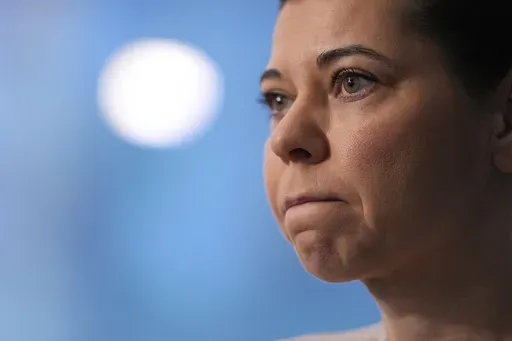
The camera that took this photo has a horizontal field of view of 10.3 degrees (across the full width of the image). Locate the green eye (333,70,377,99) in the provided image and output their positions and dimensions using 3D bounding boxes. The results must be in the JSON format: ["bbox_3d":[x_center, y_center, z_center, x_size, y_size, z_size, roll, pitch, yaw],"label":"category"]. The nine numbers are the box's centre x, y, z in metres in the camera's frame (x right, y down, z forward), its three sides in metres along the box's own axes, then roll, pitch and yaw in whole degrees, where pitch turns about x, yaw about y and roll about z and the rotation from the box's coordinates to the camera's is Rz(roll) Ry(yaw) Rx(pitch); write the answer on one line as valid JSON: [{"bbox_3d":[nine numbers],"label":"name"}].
[{"bbox_3d":[0.059,-0.051,1.700,0.028,0.015,0.015,-11,-12,40],"label":"green eye"}]

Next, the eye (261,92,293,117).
[{"bbox_3d":[0.014,-0.041,1.745,0.015,0.015,0.028,5,-13,-42],"label":"eye"}]

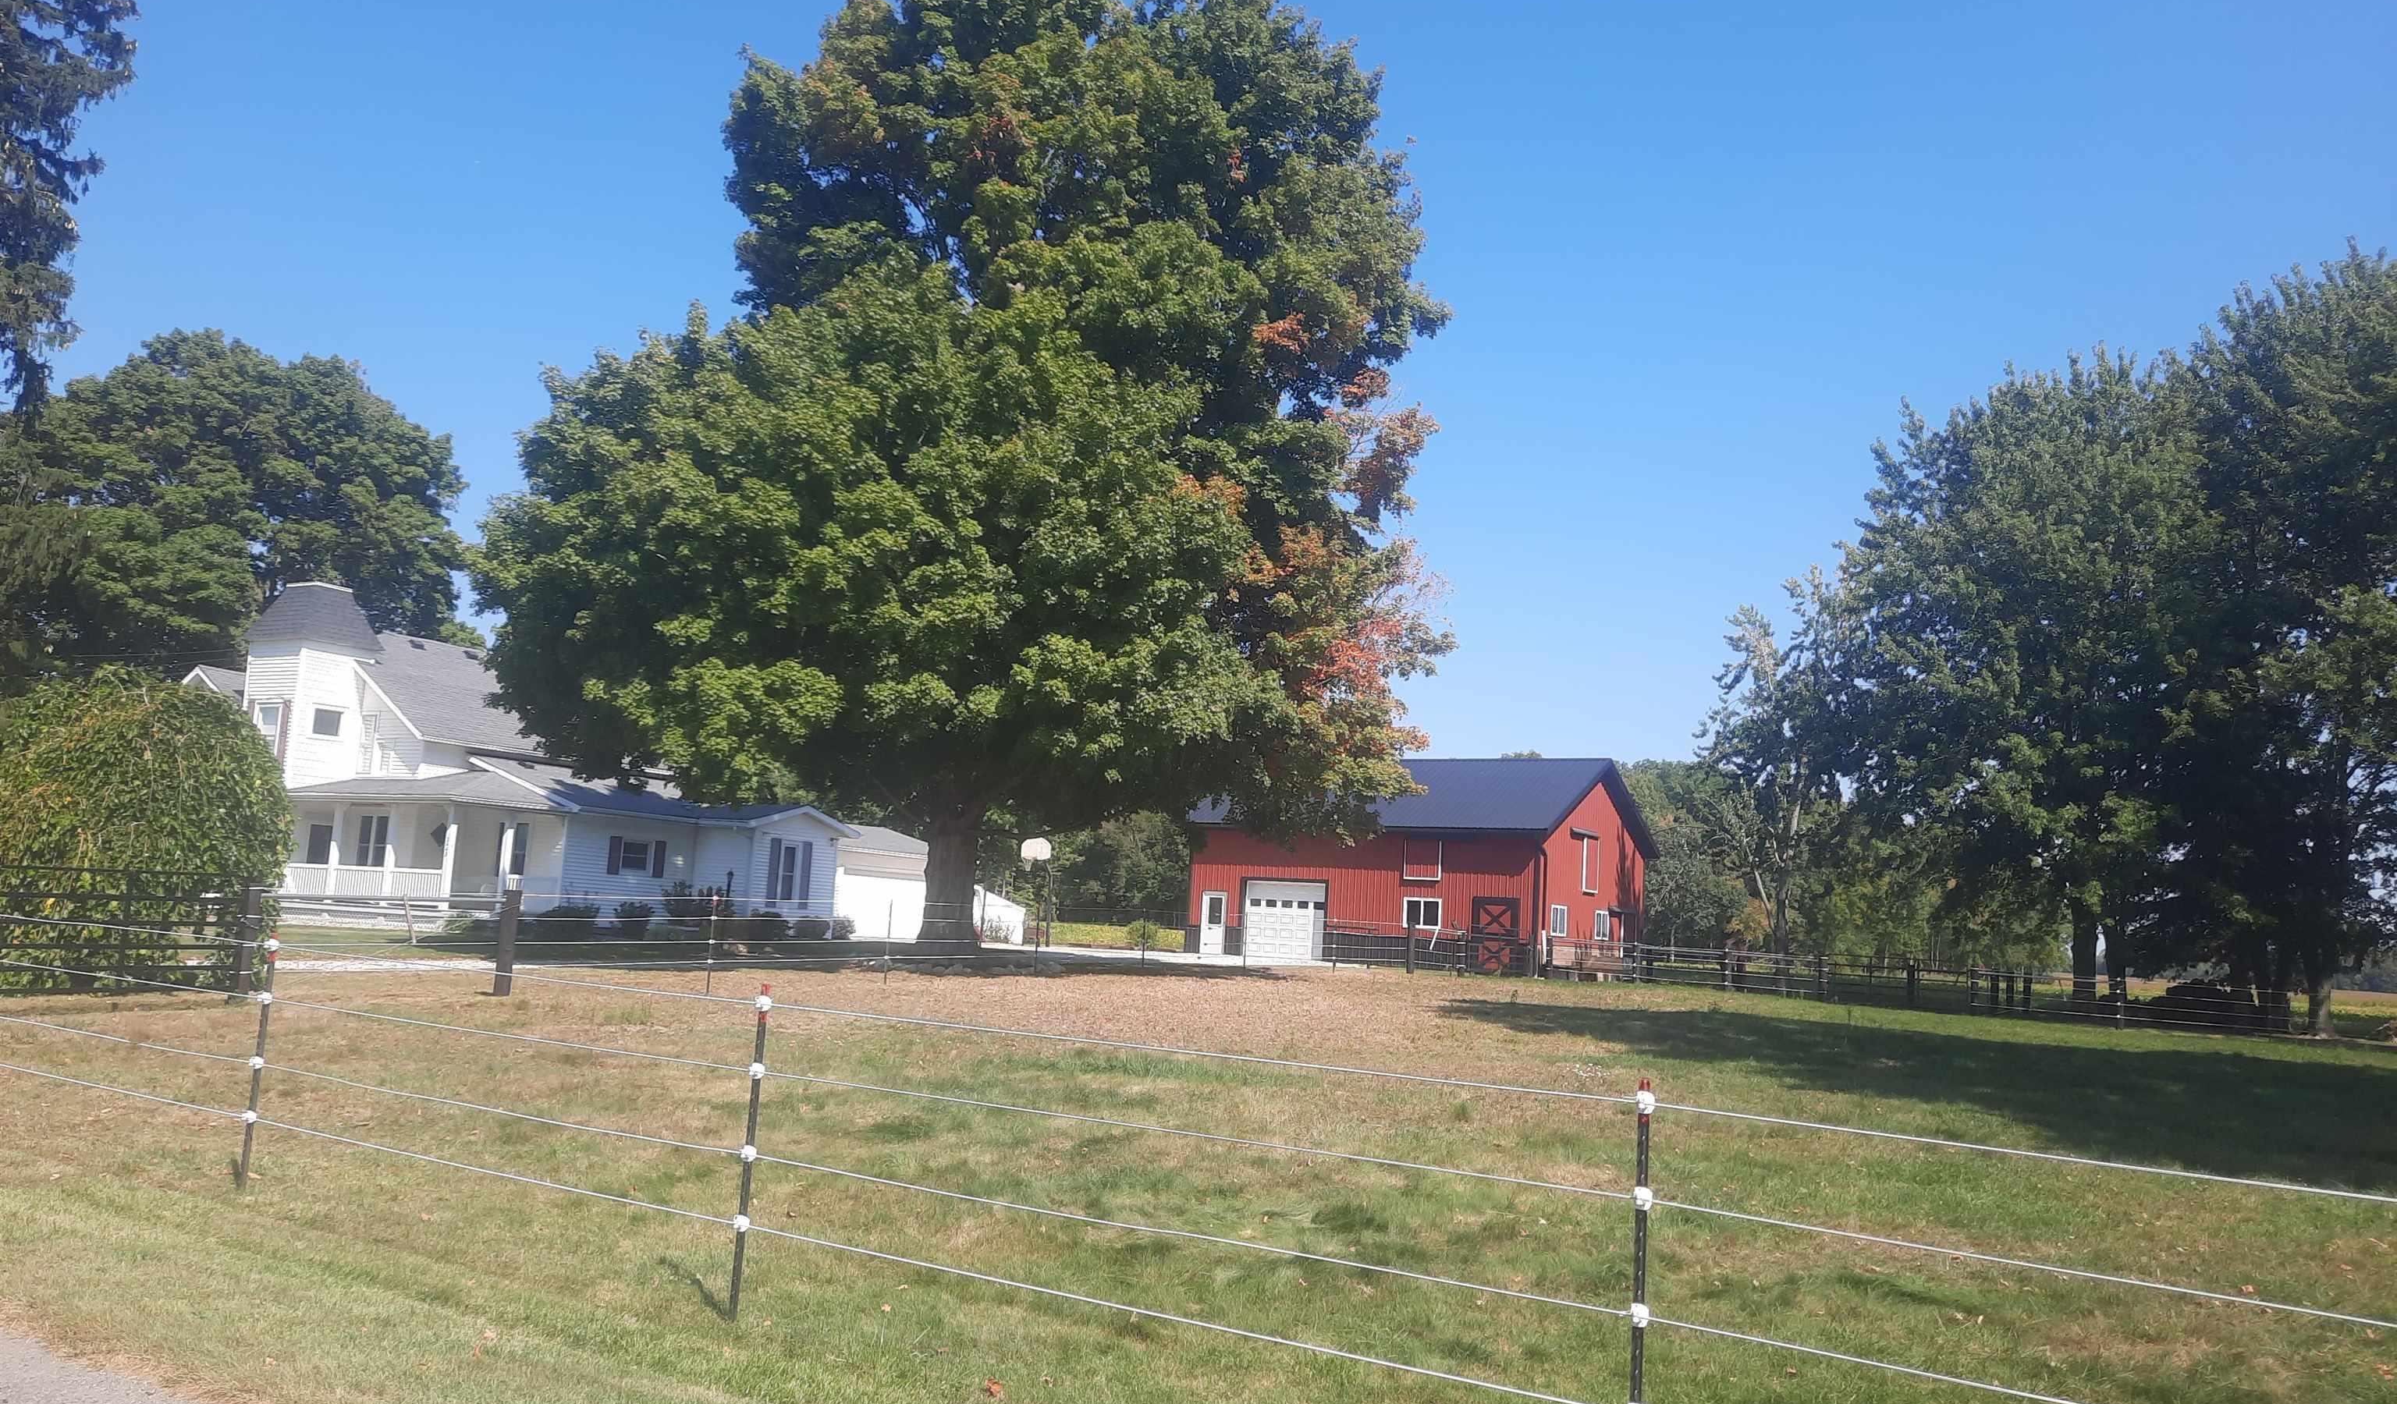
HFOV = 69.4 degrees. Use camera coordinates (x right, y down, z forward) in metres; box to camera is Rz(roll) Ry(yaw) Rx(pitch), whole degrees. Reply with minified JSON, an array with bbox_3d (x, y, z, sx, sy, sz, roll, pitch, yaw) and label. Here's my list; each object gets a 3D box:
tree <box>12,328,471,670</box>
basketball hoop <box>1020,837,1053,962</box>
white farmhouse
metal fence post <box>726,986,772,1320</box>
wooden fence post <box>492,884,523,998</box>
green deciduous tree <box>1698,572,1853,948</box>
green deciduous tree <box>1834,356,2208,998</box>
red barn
[{"bbox_3d":[-35.758,-3.563,67.429,16.500,22.220,16.500,-2,-9,33],"label":"tree"},{"bbox_3d":[-5.211,6.220,56.652,1.150,3.619,1.500,-2,-9,33],"label":"basketball hoop"},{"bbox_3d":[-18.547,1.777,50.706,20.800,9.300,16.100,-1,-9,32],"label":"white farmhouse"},{"bbox_3d":[-1.802,1.804,6.950,0.050,1.300,0.050,-1,-9,33],"label":"metal fence post"},{"bbox_3d":[-7.994,2.776,20.082,0.180,1.267,0.180,-2,-9,33],"label":"wooden fence post"},{"bbox_3d":[25.191,3.222,75.142,7.000,17.760,7.000,-2,-9,33],"label":"green deciduous tree"},{"bbox_3d":[26.002,-0.780,54.326,10.800,20.618,10.800,-2,-9,33],"label":"green deciduous tree"},{"bbox_3d":[7.915,5.658,60.975,13.250,7.262,10.635,-2,-9,33],"label":"red barn"}]

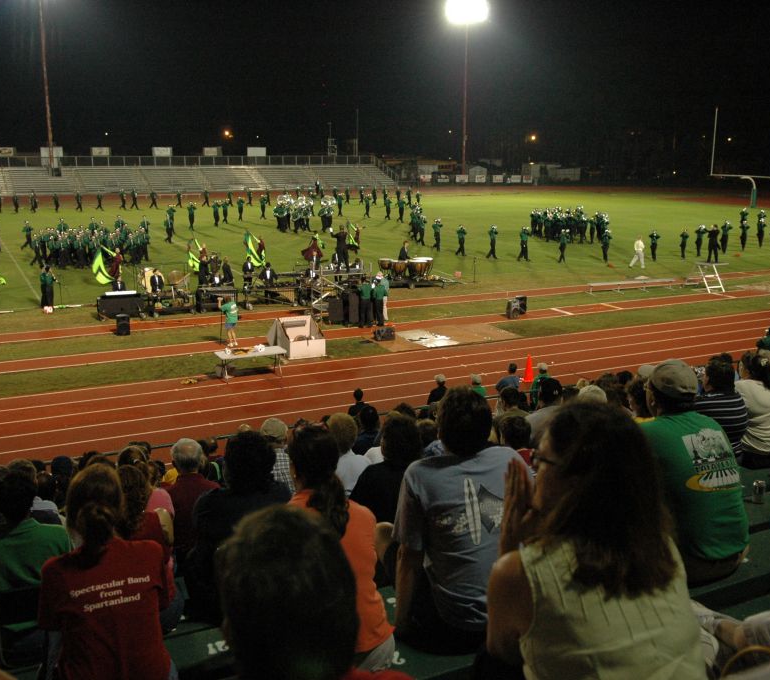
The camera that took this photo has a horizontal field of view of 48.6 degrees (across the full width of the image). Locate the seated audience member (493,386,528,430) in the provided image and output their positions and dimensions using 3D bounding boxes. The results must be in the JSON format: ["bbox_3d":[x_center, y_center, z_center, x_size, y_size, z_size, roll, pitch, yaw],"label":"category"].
[{"bbox_3d":[1.156,1.052,8.700,0.470,1.290,0.720,-6,14,-26],"label":"seated audience member"}]

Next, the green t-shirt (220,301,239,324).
[{"bbox_3d":[-4.848,-0.853,26.663,0.500,0.660,0.360,-6,14,-24],"label":"green t-shirt"}]

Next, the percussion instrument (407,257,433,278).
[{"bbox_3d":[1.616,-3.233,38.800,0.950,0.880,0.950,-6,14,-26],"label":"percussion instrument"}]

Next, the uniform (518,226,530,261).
[{"bbox_3d":[7.362,-5.078,45.105,0.550,1.750,0.500,-6,14,-24],"label":"uniform"}]

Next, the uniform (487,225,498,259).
[{"bbox_3d":[5.813,-5.260,45.889,0.520,1.750,0.500,-6,14,-24],"label":"uniform"}]

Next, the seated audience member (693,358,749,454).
[{"bbox_3d":[2.373,0.752,6.449,0.520,1.311,0.750,-6,15,-25],"label":"seated audience member"}]

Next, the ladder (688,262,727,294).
[{"bbox_3d":[14.834,-2.943,39.244,1.200,1.170,2.100,-3,14,-15],"label":"ladder"}]

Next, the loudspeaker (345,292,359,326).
[{"bbox_3d":[-1.106,-1.083,28.565,0.480,1.030,0.480,-3,13,-14],"label":"loudspeaker"}]

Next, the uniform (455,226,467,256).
[{"bbox_3d":[4.249,-5.524,47.153,0.520,1.700,0.580,11,17,41],"label":"uniform"}]

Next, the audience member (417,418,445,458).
[{"bbox_3d":[0.282,1.166,7.144,0.450,1.137,0.720,-6,15,-25],"label":"audience member"}]

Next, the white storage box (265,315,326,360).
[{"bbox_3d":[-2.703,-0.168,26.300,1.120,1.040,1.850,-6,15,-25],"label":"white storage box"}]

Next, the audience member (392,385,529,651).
[{"bbox_3d":[0.205,0.800,3.128,0.520,1.364,0.750,-6,15,-25],"label":"audience member"}]

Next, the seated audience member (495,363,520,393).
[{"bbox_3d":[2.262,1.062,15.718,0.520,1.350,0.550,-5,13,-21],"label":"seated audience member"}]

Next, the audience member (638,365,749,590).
[{"bbox_3d":[1.168,0.700,3.811,0.540,1.303,0.800,-6,14,-24],"label":"audience member"}]

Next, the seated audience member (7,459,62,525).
[{"bbox_3d":[-2.410,1.377,5.857,0.470,1.270,0.750,-6,14,-24],"label":"seated audience member"}]

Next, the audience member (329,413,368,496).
[{"bbox_3d":[-0.328,1.021,5.496,0.430,1.260,0.720,-6,14,-26],"label":"audience member"}]

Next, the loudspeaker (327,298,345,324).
[{"bbox_3d":[-1.757,-1.048,30.381,0.500,0.880,0.450,-6,14,-24],"label":"loudspeaker"}]

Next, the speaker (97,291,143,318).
[{"bbox_3d":[-9.694,-1.297,31.182,1.500,1.000,0.650,-6,14,-24],"label":"speaker"}]

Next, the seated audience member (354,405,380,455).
[{"bbox_3d":[-0.245,1.274,9.034,0.470,1.270,0.750,-6,14,-24],"label":"seated audience member"}]

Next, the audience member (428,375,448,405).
[{"bbox_3d":[1.176,1.582,18.490,0.520,1.730,0.380,-6,15,-25],"label":"audience member"}]

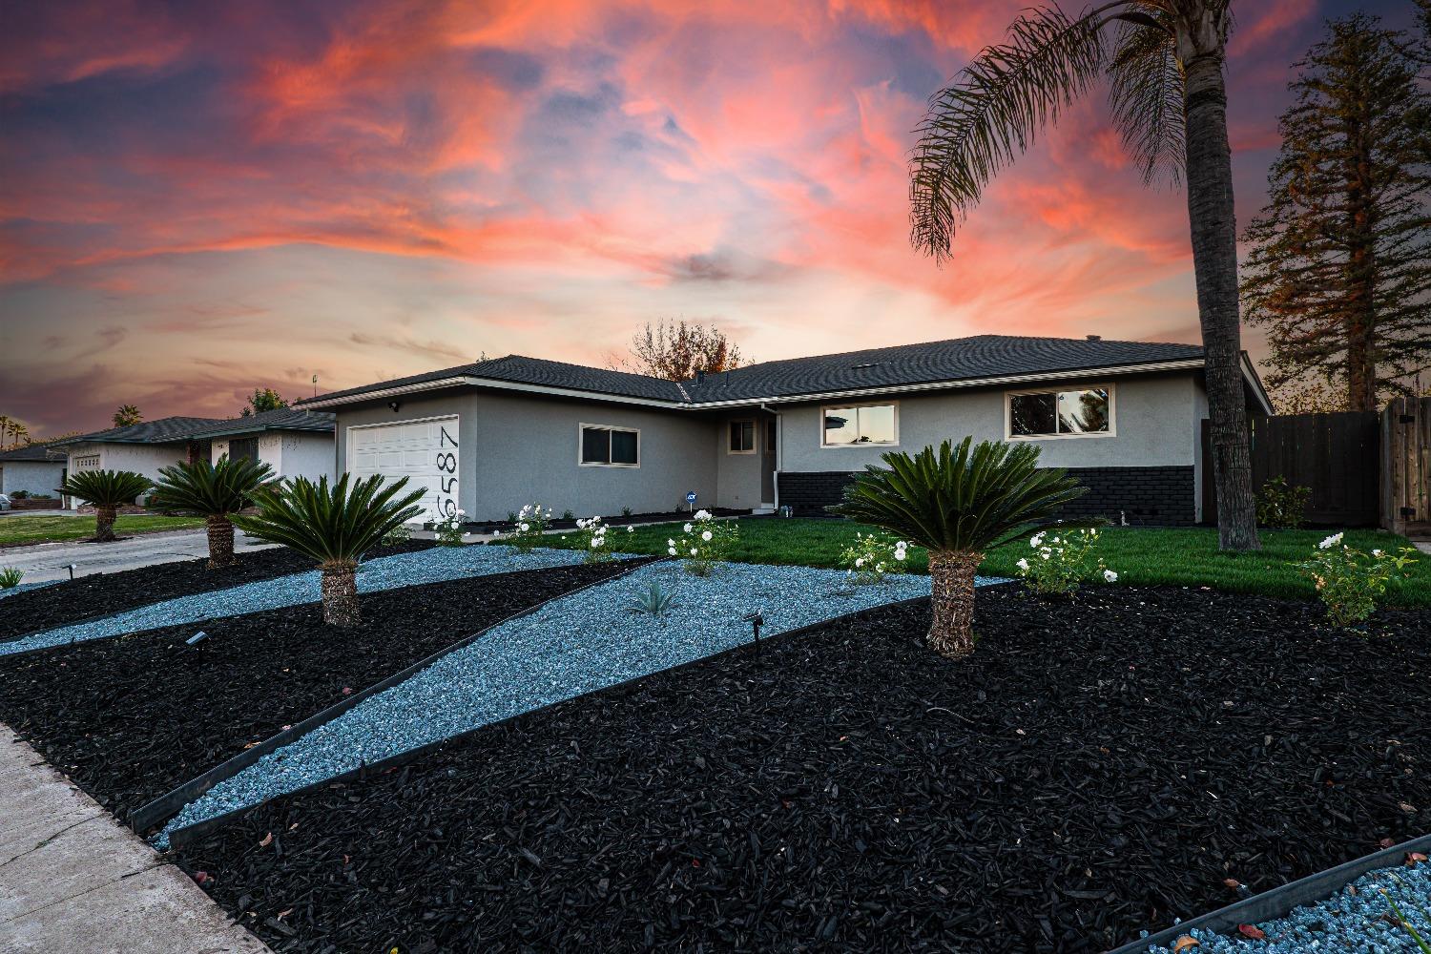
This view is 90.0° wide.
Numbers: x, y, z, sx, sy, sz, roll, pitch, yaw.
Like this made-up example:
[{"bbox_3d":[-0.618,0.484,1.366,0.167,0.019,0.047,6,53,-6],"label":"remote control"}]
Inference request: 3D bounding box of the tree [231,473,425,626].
[{"bbox_3d":[-2.962,0.554,5.542,1.326,1.161,1.286,0,0,-28],"label":"tree"}]

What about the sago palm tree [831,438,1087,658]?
[{"bbox_3d":[1.436,0.413,4.224,1.429,1.287,1.387,0,0,19],"label":"sago palm tree"}]

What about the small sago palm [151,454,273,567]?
[{"bbox_3d":[-6.234,0.418,8.924,1.278,1.395,1.240,0,0,-35],"label":"small sago palm"}]

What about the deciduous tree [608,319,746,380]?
[{"bbox_3d":[-1.676,-3.209,33.000,6.400,8.230,6.000,0,0,-3],"label":"deciduous tree"}]

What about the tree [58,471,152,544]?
[{"bbox_3d":[-10.697,0.495,12.552,1.299,1.226,1.260,0,0,-40],"label":"tree"}]

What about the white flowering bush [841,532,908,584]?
[{"bbox_3d":[1.480,0.745,6.645,0.649,0.473,0.597,0,0,13],"label":"white flowering bush"}]

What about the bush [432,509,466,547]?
[{"bbox_3d":[-3.891,0.732,10.459,0.475,0.548,0.437,0,0,-20],"label":"bush"}]

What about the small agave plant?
[{"bbox_3d":[-0.485,0.927,5.492,0.376,0.275,0.365,0,0,-5],"label":"small agave plant"}]

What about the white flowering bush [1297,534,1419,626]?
[{"bbox_3d":[4.203,0.668,4.680,0.578,0.604,0.532,0,0,42],"label":"white flowering bush"}]

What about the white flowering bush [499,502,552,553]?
[{"bbox_3d":[-2.556,0.671,9.648,0.700,0.679,0.644,0,0,-15],"label":"white flowering bush"}]

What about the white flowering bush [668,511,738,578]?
[{"bbox_3d":[-0.119,0.667,7.236,0.724,0.656,0.666,0,0,-1],"label":"white flowering bush"}]

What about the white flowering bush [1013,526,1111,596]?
[{"bbox_3d":[2.914,0.694,5.984,0.741,0.566,0.681,0,0,26],"label":"white flowering bush"}]

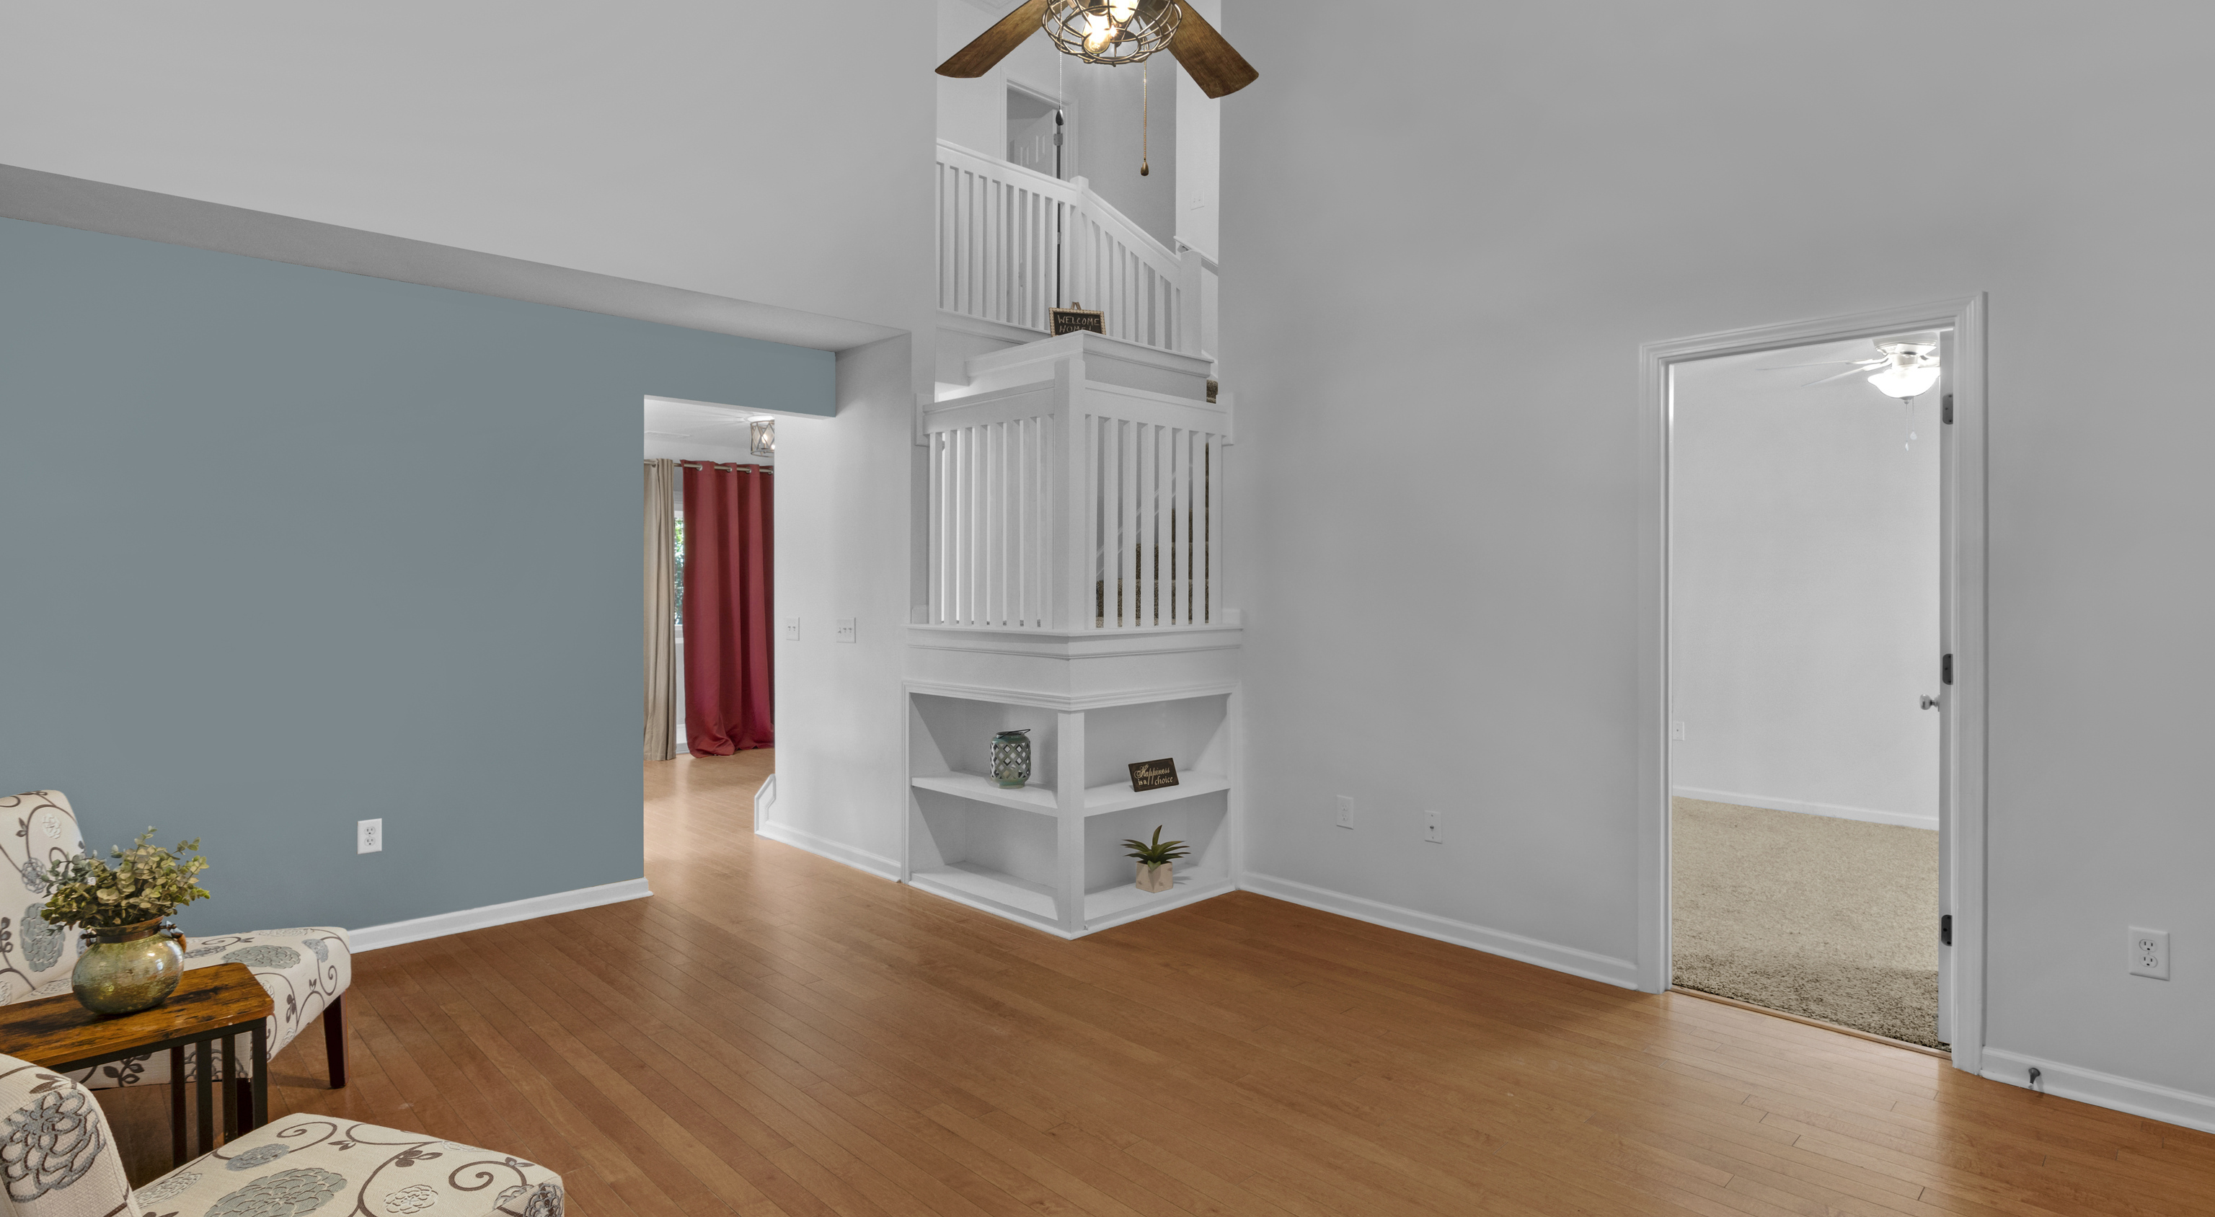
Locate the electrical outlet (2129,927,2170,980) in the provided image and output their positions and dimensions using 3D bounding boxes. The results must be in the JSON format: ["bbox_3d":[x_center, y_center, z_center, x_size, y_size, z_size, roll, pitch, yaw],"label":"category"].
[{"bbox_3d":[2.563,0.850,2.420,0.072,0.117,0.012,1,2,42],"label":"electrical outlet"}]

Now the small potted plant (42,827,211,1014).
[{"bbox_3d":[-1.745,0.545,1.755,0.235,0.320,0.235,1,2,45],"label":"small potted plant"}]

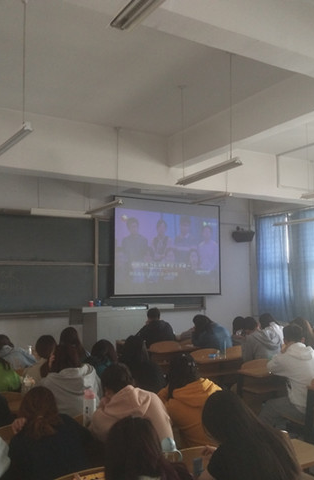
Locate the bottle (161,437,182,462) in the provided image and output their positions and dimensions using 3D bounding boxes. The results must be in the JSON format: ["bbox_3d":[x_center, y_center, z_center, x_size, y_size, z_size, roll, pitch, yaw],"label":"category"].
[{"bbox_3d":[0.061,1.057,2.284,0.075,0.230,0.075,2,-5,-32],"label":"bottle"}]

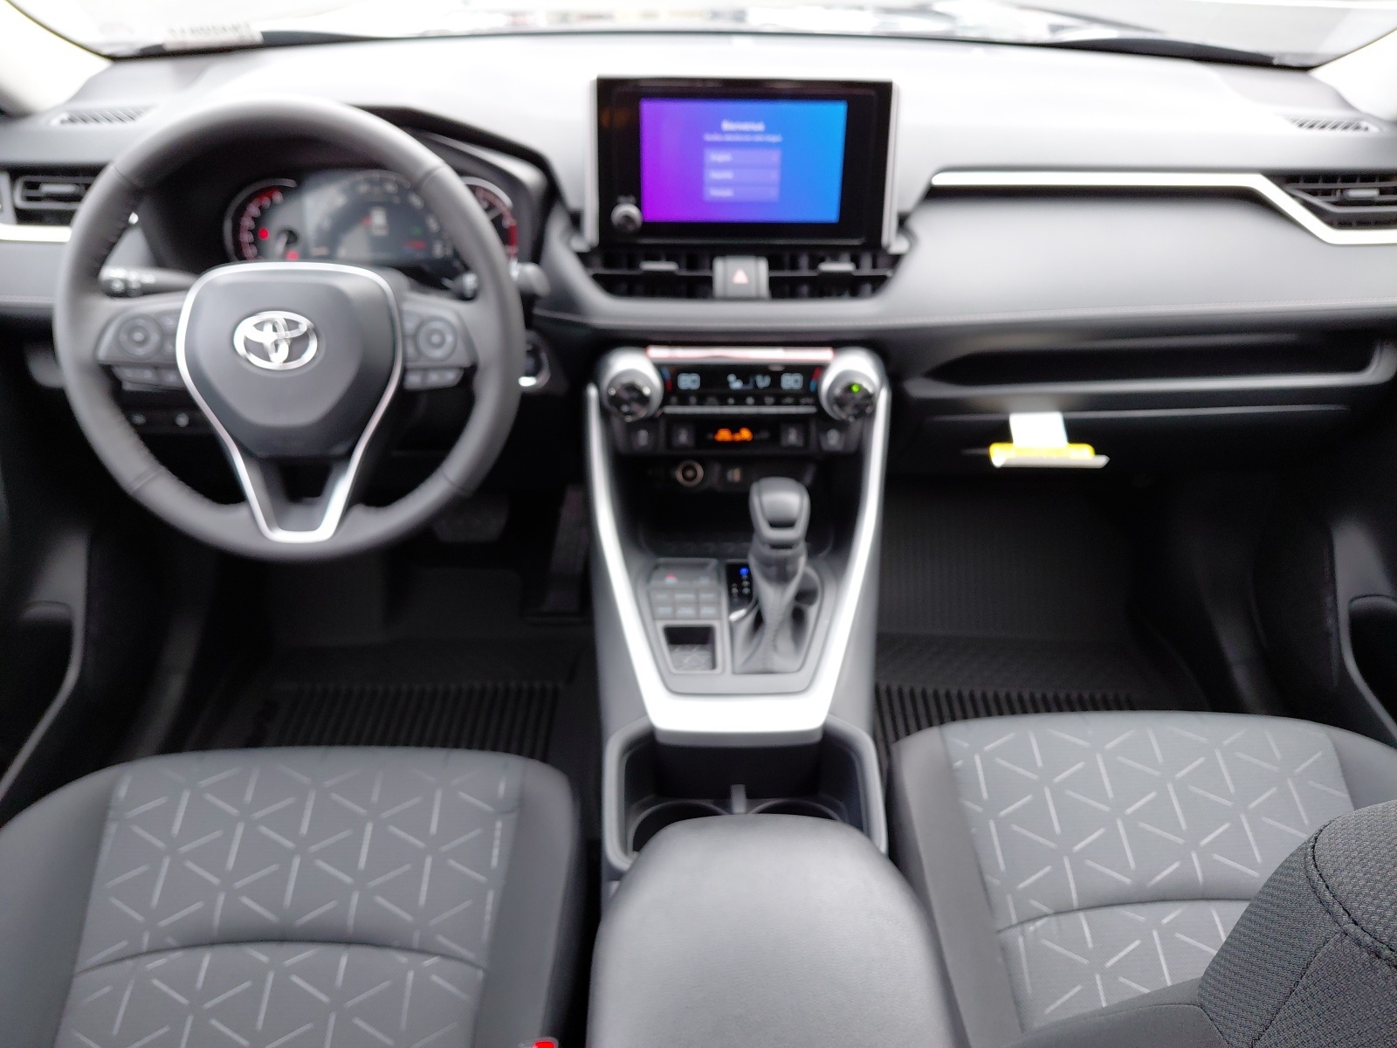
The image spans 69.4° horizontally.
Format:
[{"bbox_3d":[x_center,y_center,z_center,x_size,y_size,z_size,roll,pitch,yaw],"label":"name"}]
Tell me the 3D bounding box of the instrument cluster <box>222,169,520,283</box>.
[{"bbox_3d":[-0.323,-0.296,1.005,0.288,0.115,0.045,-1,19,-3],"label":"instrument cluster"}]

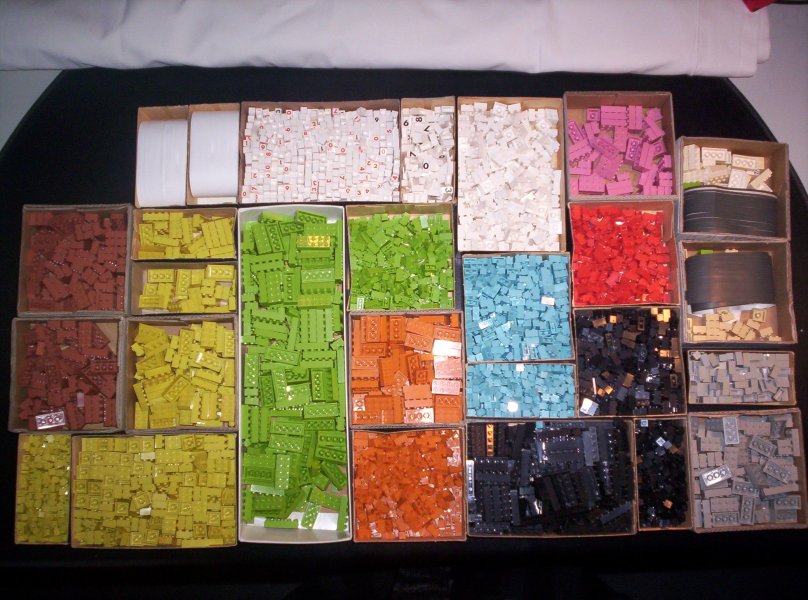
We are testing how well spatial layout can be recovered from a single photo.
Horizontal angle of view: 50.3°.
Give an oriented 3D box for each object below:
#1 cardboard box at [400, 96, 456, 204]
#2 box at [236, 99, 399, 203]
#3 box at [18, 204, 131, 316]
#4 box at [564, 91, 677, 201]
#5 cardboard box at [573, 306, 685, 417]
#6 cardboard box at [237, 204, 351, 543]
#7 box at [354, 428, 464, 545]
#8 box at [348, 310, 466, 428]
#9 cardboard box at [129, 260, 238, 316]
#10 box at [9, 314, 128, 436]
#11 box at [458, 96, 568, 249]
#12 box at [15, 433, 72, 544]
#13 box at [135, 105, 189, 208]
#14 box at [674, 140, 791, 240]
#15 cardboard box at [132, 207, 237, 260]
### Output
[{"bbox_3d":[0.019,-0.112,0.664,0.041,0.028,0.082,0,83,-1],"label":"cardboard box"},{"bbox_3d":[-0.063,-0.110,0.664,0.120,0.028,0.080,-1,83,-1],"label":"box"},{"bbox_3d":[-0.243,-0.027,0.651,0.082,0.031,0.083,0,83,0],"label":"box"},{"bbox_3d":[0.163,-0.114,0.662,0.082,0.031,0.083,-1,83,0],"label":"box"},{"bbox_3d":[0.164,0.047,0.642,0.078,0.031,0.078,-1,83,0],"label":"cardboard box"},{"bbox_3d":[-0.079,0.053,0.639,0.079,0.036,0.239,-1,83,0],"label":"cardboard box"},{"bbox_3d":[0.004,0.134,0.631,0.080,0.031,0.079,-1,83,0],"label":"box"},{"bbox_3d":[0.003,0.052,0.641,0.083,0.031,0.083,-1,83,0],"label":"box"},{"bbox_3d":[-0.163,-0.006,0.650,0.079,0.028,0.040,-1,83,-1],"label":"cardboard box"},{"bbox_3d":[-0.246,0.056,0.642,0.081,0.029,0.082,-1,83,-1],"label":"box"},{"bbox_3d":[0.081,-0.093,0.663,0.081,0.028,0.119,0,83,0],"label":"box"},{"bbox_3d":[-0.259,0.137,0.632,0.039,0.028,0.078,-1,83,-1],"label":"box"},{"bbox_3d":[-0.181,-0.106,0.661,0.038,0.031,0.078,-1,83,0],"label":"box"},{"bbox_3d":[0.250,-0.082,0.664,0.082,0.029,0.076,3,83,0],"label":"box"},{"bbox_3d":[-0.162,-0.046,0.654,0.078,0.031,0.038,0,83,0],"label":"cardboard box"}]

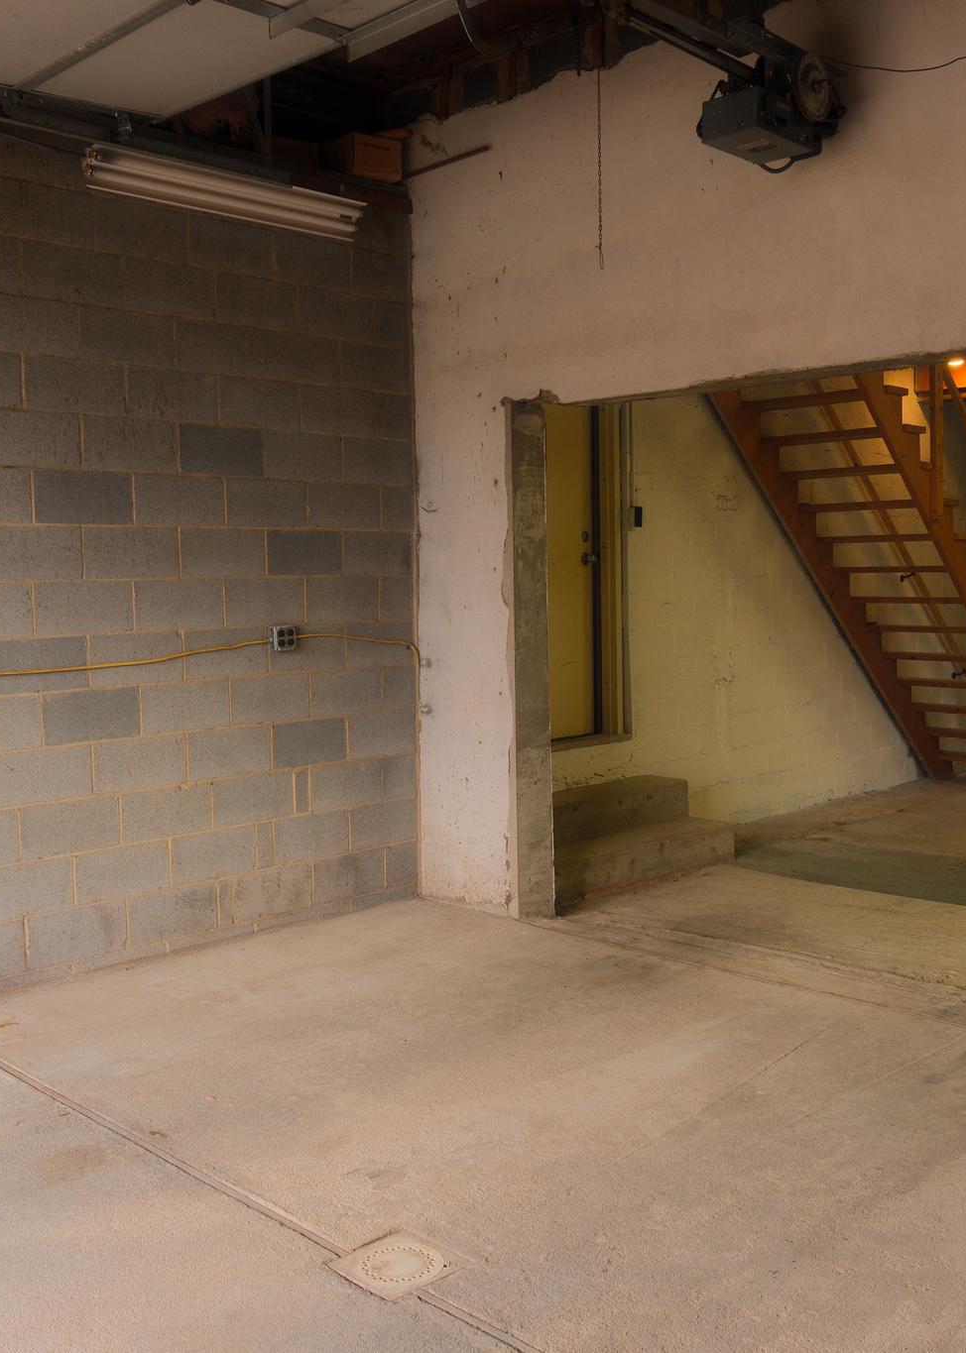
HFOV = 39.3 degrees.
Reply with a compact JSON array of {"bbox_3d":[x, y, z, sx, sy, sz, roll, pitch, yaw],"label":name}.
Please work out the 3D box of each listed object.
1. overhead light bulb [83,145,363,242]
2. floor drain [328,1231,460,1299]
[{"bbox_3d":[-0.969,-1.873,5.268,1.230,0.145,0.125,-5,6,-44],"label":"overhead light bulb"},{"bbox_3d":[-0.186,1.296,2.966,0.222,0.020,0.222,-5,6,-44],"label":"floor drain"}]

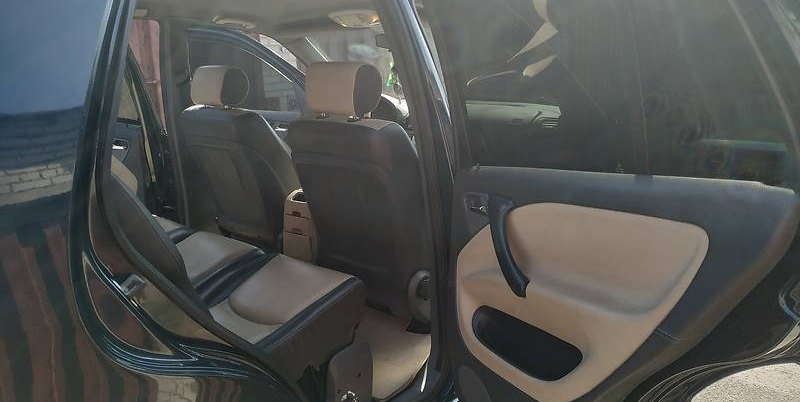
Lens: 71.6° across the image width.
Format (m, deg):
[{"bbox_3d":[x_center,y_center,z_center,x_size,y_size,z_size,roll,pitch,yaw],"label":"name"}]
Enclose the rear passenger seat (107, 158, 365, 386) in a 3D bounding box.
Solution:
[{"bbox_3d":[-0.875,0.043,1.608,1.370,0.770,0.810,11,16,42],"label":"rear passenger seat"}]

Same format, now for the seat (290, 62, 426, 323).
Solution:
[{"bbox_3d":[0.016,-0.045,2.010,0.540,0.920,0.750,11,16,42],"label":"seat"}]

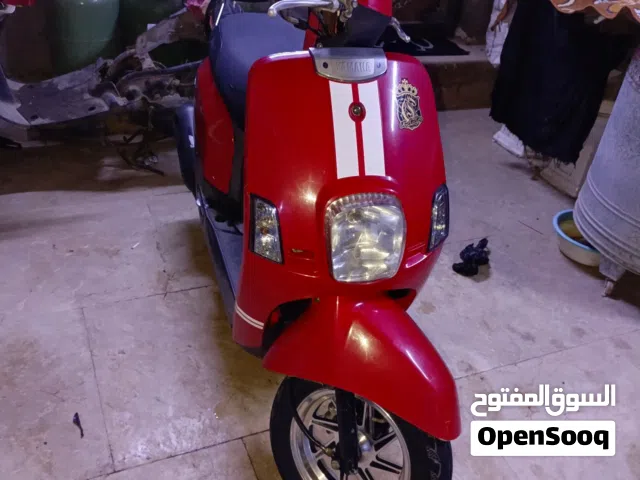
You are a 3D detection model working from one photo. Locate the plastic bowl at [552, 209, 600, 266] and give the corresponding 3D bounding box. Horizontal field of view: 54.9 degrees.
[{"bbox_3d":[1.034,0.006,2.341,0.322,0.088,0.322,5,33,-3],"label":"plastic bowl"}]

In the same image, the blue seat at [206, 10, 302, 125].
[{"bbox_3d":[-0.128,-0.436,1.632,0.280,0.190,0.590,-5,35,-17],"label":"blue seat"}]

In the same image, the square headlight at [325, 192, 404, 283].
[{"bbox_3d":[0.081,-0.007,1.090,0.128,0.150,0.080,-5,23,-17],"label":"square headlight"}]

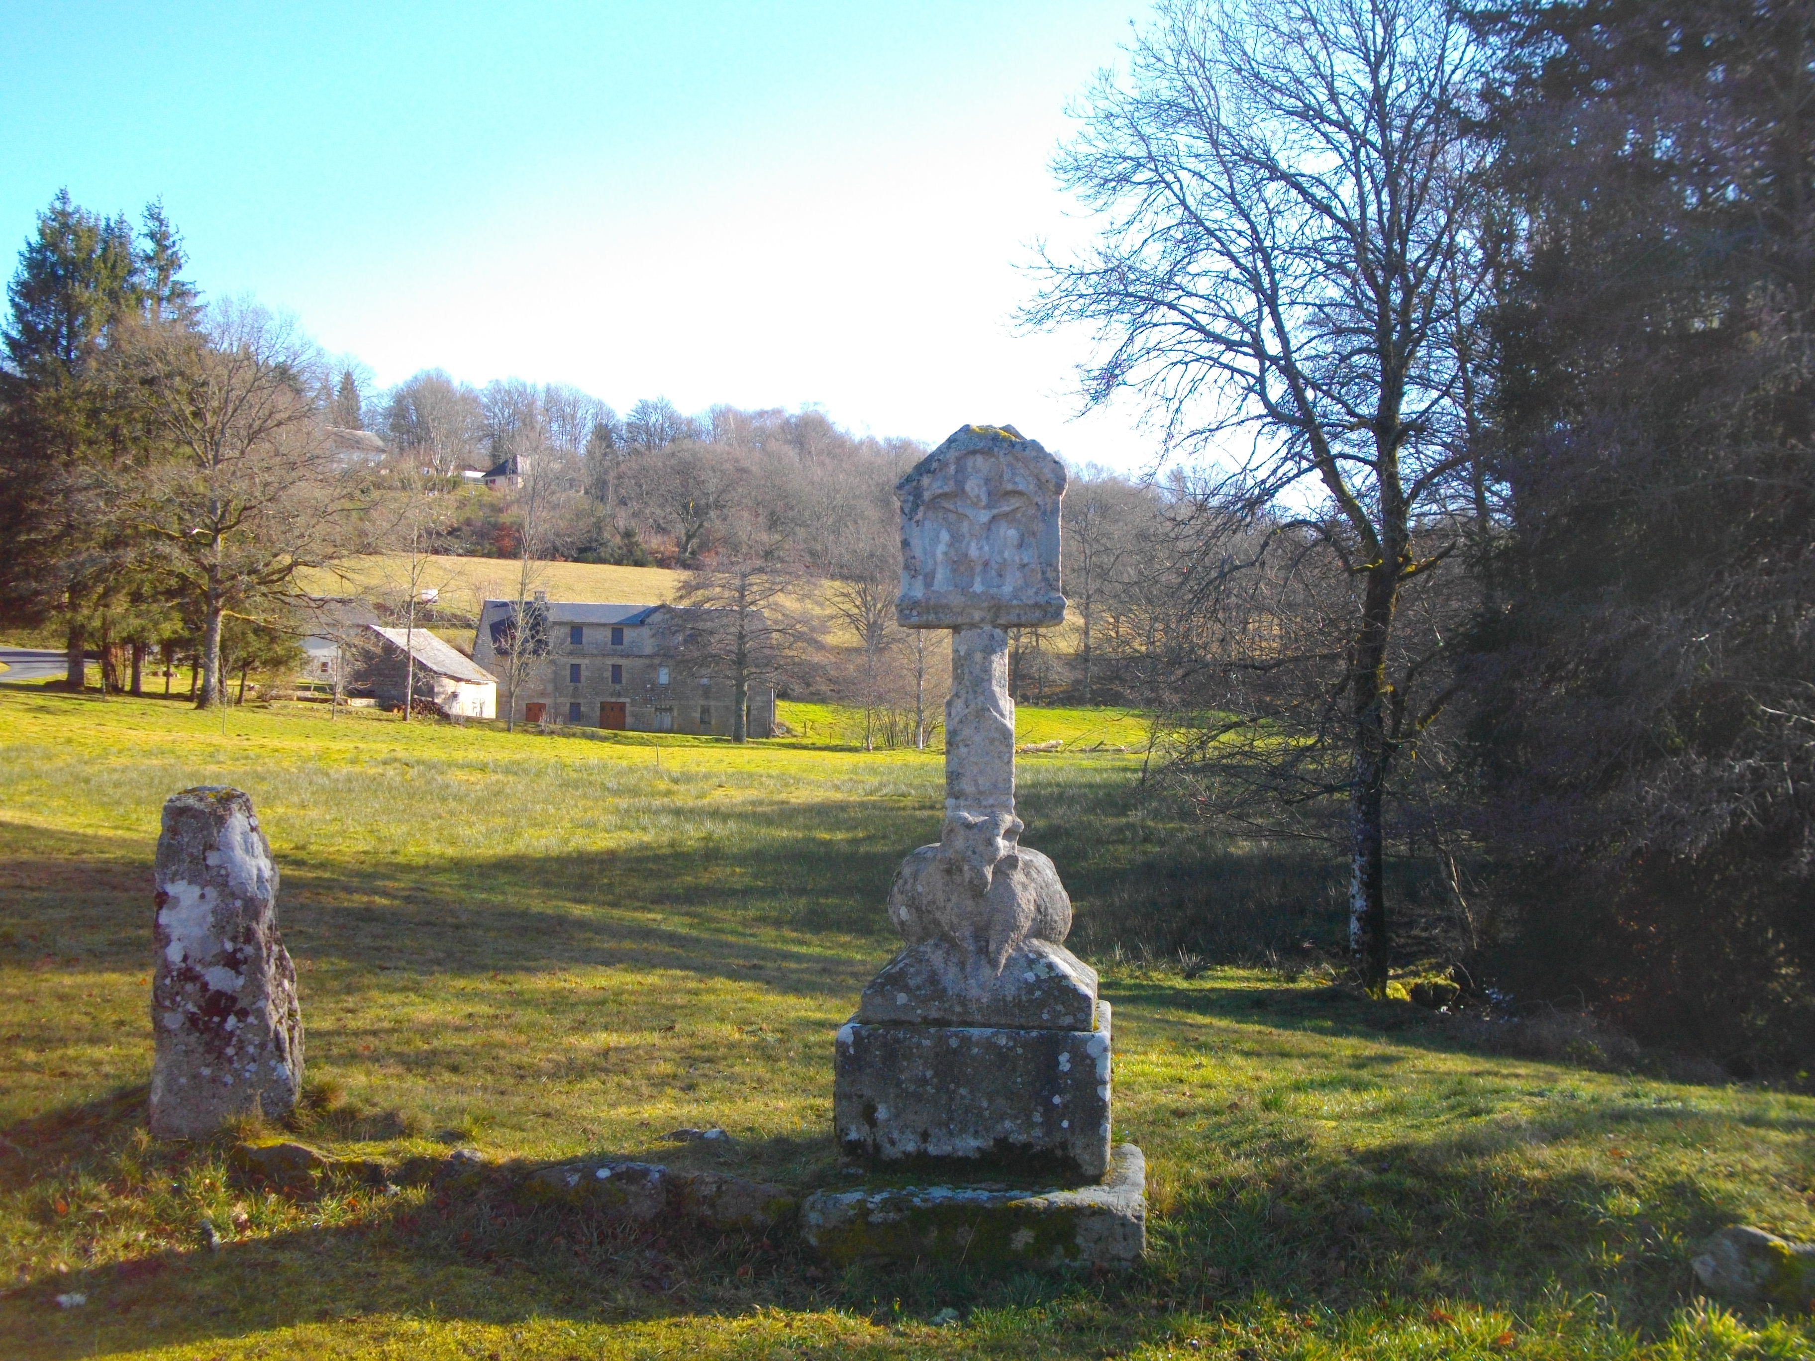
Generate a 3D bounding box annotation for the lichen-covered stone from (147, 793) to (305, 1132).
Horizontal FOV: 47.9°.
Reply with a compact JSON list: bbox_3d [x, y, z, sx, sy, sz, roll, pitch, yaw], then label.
[{"bbox_3d":[-2.240,0.910,6.700,0.460,1.110,0.340,0,0,-6],"label":"lichen-covered stone"}]

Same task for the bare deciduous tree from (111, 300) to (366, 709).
[{"bbox_3d":[-30.500,-7.900,92.000,11.900,18.400,11.900,0,0,0],"label":"bare deciduous tree"}]

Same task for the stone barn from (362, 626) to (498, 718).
[{"bbox_3d":[-30.200,-0.500,130.000,5.600,5.800,6.500,0,0,25],"label":"stone barn"}]

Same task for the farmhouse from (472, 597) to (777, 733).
[{"bbox_3d":[-21.300,-0.870,153.300,21.200,9.500,8.500,0,0,-25],"label":"farmhouse"}]

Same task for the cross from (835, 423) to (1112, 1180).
[{"bbox_3d":[0.235,0.345,6.310,0.820,2.250,0.570,0,0,6],"label":"cross"}]

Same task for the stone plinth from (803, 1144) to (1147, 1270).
[{"bbox_3d":[0.225,1.570,6.170,0.980,0.200,0.750,0,0,6],"label":"stone plinth"}]

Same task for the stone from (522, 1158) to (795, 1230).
[{"bbox_3d":[-0.755,1.540,6.200,0.810,0.190,0.380,0,0,14],"label":"stone"}]

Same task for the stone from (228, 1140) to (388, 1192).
[{"bbox_3d":[-1.890,1.525,6.470,0.470,0.160,0.280,0,0,12],"label":"stone"}]

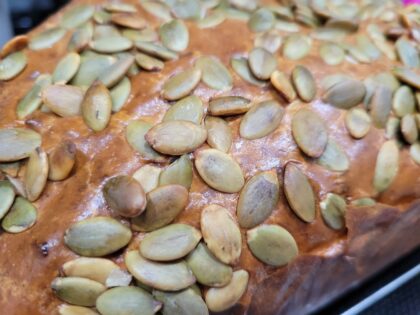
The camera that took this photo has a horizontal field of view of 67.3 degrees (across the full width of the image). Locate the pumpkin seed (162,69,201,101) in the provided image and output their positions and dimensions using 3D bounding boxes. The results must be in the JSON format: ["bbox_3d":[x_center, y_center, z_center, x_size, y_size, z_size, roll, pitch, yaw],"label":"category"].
[{"bbox_3d":[-0.007,-0.019,0.083,0.008,0.003,0.014,25,59,23],"label":"pumpkin seed"}]

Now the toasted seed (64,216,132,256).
[{"bbox_3d":[-0.026,0.018,0.074,0.016,0.003,0.009,-2,78,2],"label":"toasted seed"}]

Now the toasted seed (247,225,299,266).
[{"bbox_3d":[0.015,0.021,0.076,0.013,0.003,0.009,18,77,-1],"label":"toasted seed"}]

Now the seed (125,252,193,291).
[{"bbox_3d":[-0.012,0.026,0.074,0.017,0.003,0.008,18,82,3],"label":"seed"}]

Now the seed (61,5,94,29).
[{"bbox_3d":[-0.043,-0.046,0.103,0.008,0.003,0.014,28,65,14],"label":"seed"}]

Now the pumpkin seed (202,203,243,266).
[{"bbox_3d":[0.003,0.018,0.074,0.008,0.003,0.015,-22,79,-8],"label":"pumpkin seed"}]

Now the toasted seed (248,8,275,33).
[{"bbox_3d":[0.016,-0.044,0.101,0.008,0.003,0.014,20,57,6],"label":"toasted seed"}]

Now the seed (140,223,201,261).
[{"bbox_3d":[-0.009,0.020,0.074,0.014,0.003,0.008,-9,79,-2],"label":"seed"}]

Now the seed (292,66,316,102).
[{"bbox_3d":[0.028,-0.022,0.094,0.007,0.003,0.014,1,61,-8],"label":"seed"}]

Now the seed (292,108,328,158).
[{"bbox_3d":[0.026,-0.006,0.083,0.009,0.003,0.015,-3,66,-9],"label":"seed"}]

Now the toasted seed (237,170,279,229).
[{"bbox_3d":[0.011,0.010,0.074,0.008,0.003,0.015,32,79,-3],"label":"toasted seed"}]

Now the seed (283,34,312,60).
[{"bbox_3d":[0.028,-0.035,0.100,0.008,0.003,0.015,31,60,11],"label":"seed"}]

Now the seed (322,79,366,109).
[{"bbox_3d":[0.039,-0.018,0.092,0.014,0.003,0.008,-27,72,-10],"label":"seed"}]

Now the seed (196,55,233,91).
[{"bbox_3d":[0.001,-0.023,0.085,0.008,0.003,0.014,-22,65,-19],"label":"seed"}]

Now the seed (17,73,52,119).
[{"bbox_3d":[-0.050,-0.017,0.090,0.006,0.003,0.015,13,66,10],"label":"seed"}]

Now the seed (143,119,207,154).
[{"bbox_3d":[-0.009,-0.005,0.078,0.015,0.003,0.009,-2,66,-3],"label":"seed"}]

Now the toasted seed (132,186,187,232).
[{"bbox_3d":[-0.011,0.011,0.072,0.015,0.003,0.008,-34,79,-8],"label":"toasted seed"}]

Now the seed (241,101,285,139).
[{"bbox_3d":[0.014,-0.010,0.084,0.016,0.003,0.008,-39,74,-21],"label":"seed"}]

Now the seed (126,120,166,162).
[{"bbox_3d":[-0.015,-0.004,0.076,0.008,0.003,0.014,-35,74,-22],"label":"seed"}]

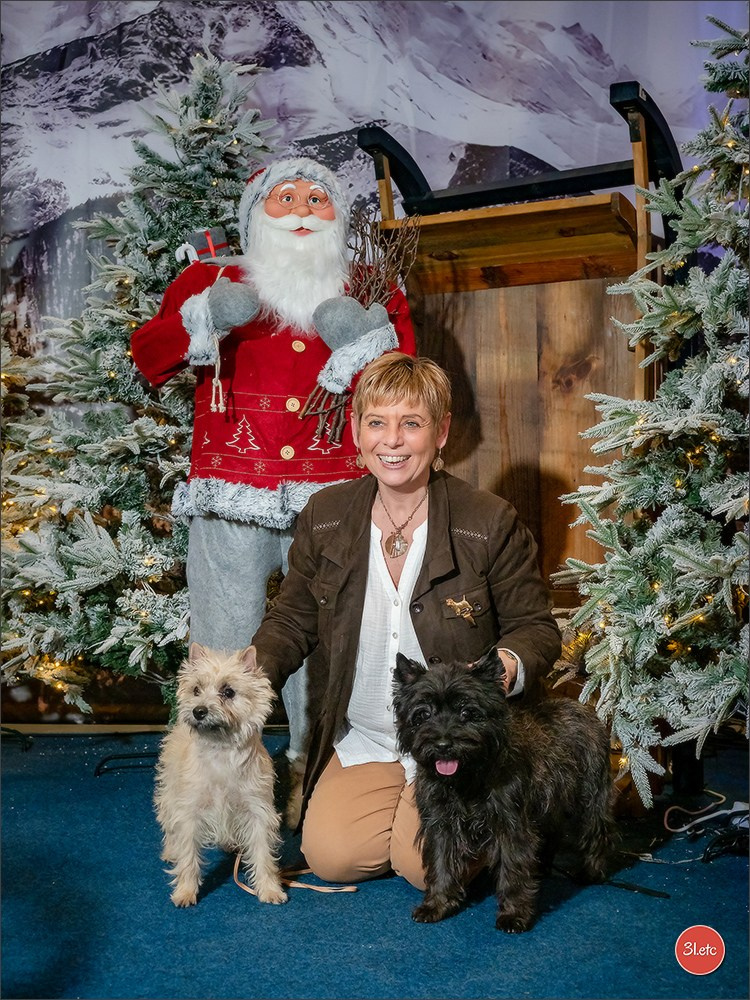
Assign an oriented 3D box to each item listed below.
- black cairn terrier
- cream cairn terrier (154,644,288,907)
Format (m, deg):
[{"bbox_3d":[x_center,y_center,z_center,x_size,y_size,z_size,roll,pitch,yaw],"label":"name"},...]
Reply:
[{"bbox_3d":[0.212,0.409,2.050,0.220,0.405,0.450,2,3,30],"label":"black cairn terrier"},{"bbox_3d":[-0.258,0.407,2.180,0.200,0.395,0.440,-1,3,-10],"label":"cream cairn terrier"}]

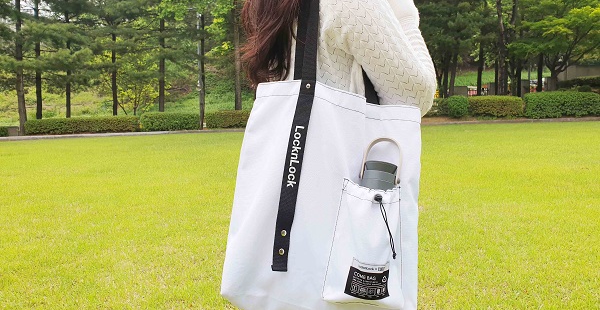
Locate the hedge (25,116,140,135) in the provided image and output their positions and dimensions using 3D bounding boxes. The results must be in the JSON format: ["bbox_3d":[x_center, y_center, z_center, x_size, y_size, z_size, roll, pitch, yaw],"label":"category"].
[{"bbox_3d":[-7.319,-1.001,15.300,3.600,0.520,0.750,-1,7,-3],"label":"hedge"}]

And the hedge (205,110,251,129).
[{"bbox_3d":[-2.321,-1.221,15.500,1.730,0.577,0.750,-1,6,-2],"label":"hedge"}]

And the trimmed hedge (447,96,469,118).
[{"bbox_3d":[5.267,-1.593,15.100,0.700,0.710,0.700,-1,6,0],"label":"trimmed hedge"}]

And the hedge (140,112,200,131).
[{"bbox_3d":[-4.394,-1.143,15.400,1.825,0.567,0.750,-1,6,-3],"label":"hedge"}]

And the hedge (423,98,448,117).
[{"bbox_3d":[4.566,-1.640,15.700,0.972,0.595,0.700,-1,6,0],"label":"hedge"}]

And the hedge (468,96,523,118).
[{"bbox_3d":[6.706,-1.653,15.500,1.509,0.673,0.800,-1,6,0],"label":"hedge"}]

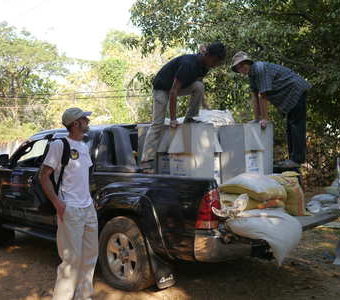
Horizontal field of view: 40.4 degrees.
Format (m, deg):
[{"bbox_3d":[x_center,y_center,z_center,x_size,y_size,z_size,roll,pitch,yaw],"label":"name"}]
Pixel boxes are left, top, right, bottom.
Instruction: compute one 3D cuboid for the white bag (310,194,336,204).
[{"bbox_3d":[2.940,0.950,8.800,0.580,0.200,0.600,-1,1,0],"label":"white bag"}]

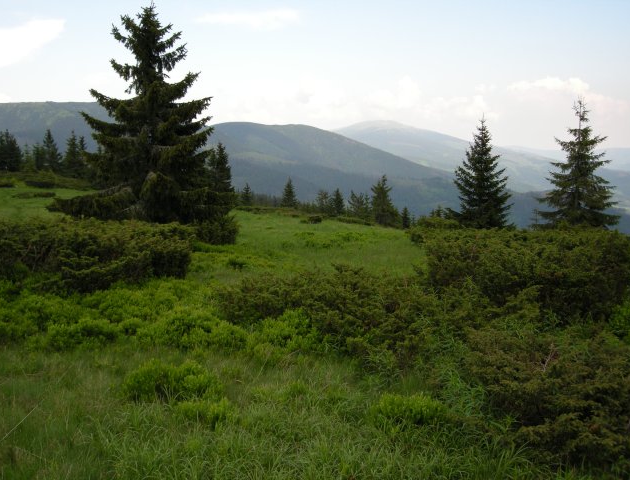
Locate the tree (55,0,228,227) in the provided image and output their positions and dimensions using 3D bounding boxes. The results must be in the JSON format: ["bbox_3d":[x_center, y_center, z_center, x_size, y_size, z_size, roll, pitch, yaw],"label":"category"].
[{"bbox_3d":[-4.778,-3.346,18.224,4.654,5.985,4.600,0,7,0],"label":"tree"}]

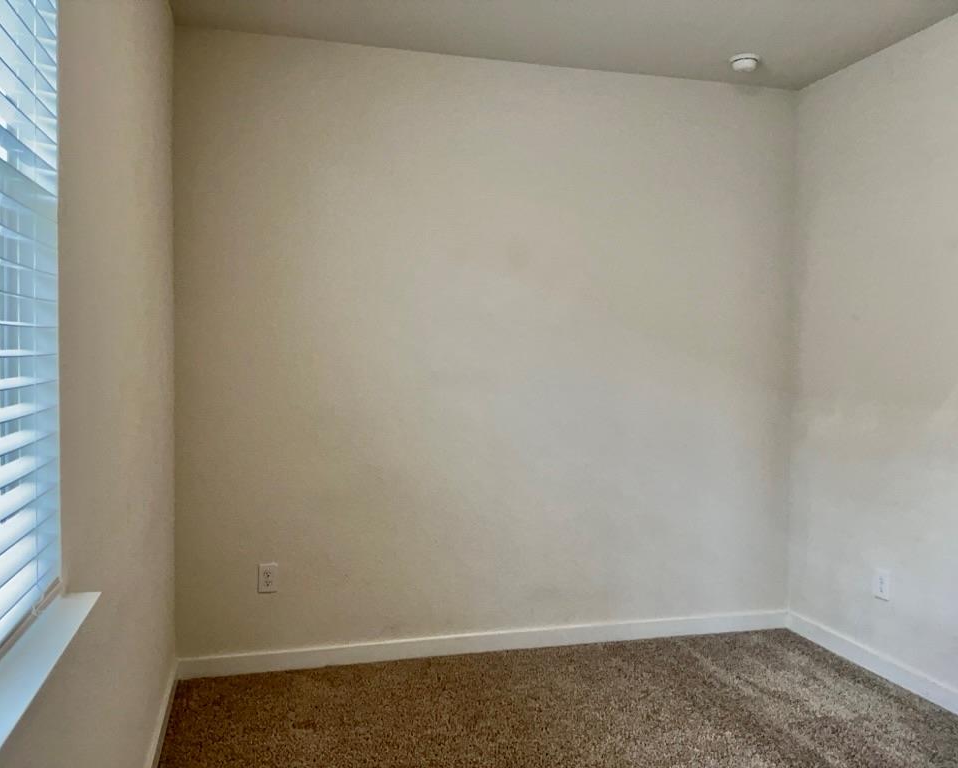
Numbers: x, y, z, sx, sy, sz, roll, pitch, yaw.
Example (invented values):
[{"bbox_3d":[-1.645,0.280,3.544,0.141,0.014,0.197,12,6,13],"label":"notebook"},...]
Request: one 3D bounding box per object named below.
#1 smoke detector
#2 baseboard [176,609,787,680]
[{"bbox_3d":[1.094,-1.320,3.287,0.126,0.042,0.126,1,2,0],"label":"smoke detector"},{"bbox_3d":[0.148,1.102,3.413,2.718,0.080,0.016,0,2,-15],"label":"baseboard"}]

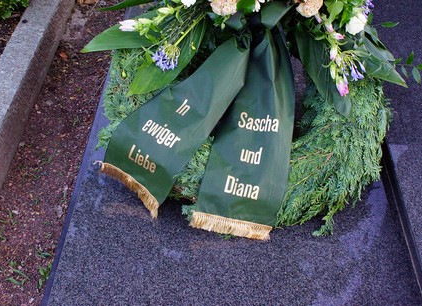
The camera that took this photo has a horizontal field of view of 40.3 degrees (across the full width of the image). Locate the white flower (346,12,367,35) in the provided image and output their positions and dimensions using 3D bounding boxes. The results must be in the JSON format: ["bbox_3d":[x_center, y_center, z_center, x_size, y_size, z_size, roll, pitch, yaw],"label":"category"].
[{"bbox_3d":[0.372,-0.331,1.470,0.055,0.055,0.050,13,59,8],"label":"white flower"}]

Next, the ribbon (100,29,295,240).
[{"bbox_3d":[-0.030,-0.068,1.350,0.469,0.125,0.559,0,64,0],"label":"ribbon"}]

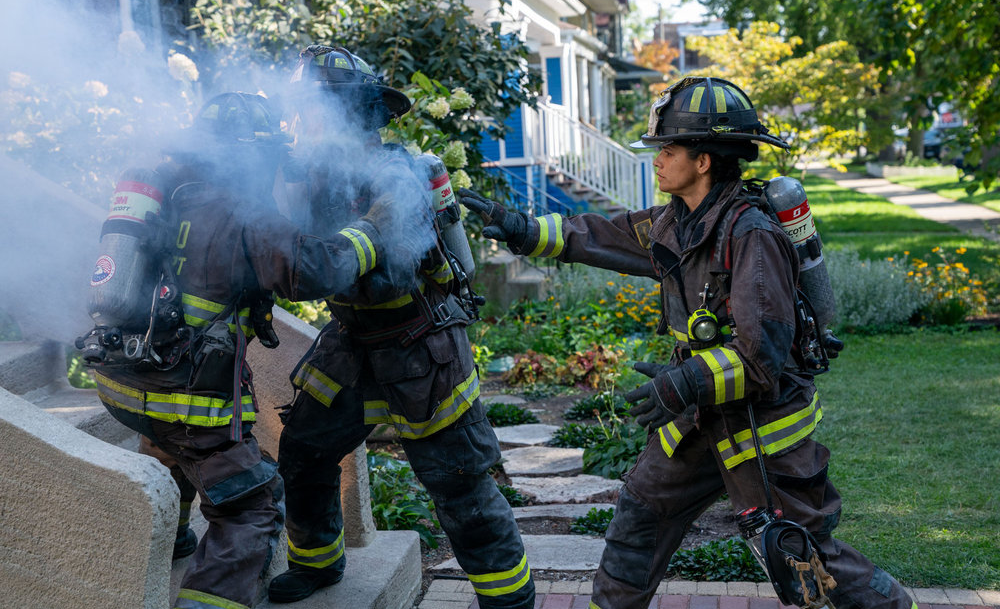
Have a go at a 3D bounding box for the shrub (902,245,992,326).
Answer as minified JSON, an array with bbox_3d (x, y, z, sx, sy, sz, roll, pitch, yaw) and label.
[{"bbox_3d":[3.491,-0.165,12.317,0.680,0.580,0.600,2,7,16],"label":"shrub"}]

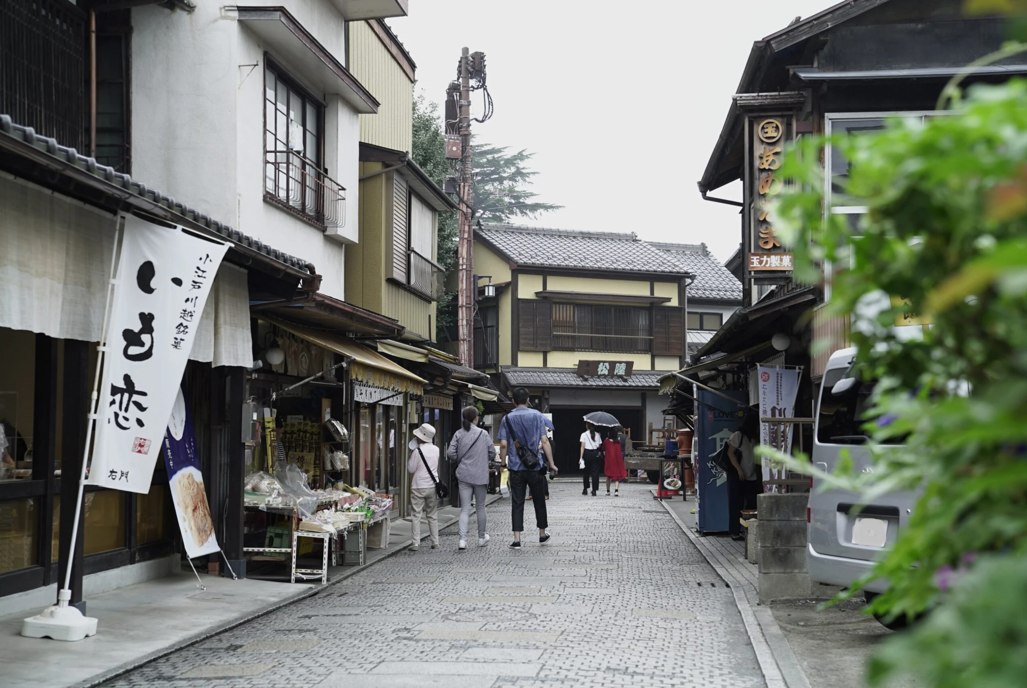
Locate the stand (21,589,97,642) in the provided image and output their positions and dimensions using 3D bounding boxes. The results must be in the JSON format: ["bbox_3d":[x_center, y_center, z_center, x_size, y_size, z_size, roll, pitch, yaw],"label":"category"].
[{"bbox_3d":[-2.699,1.597,8.867,0.370,0.275,0.370,-1,-4,20],"label":"stand"}]

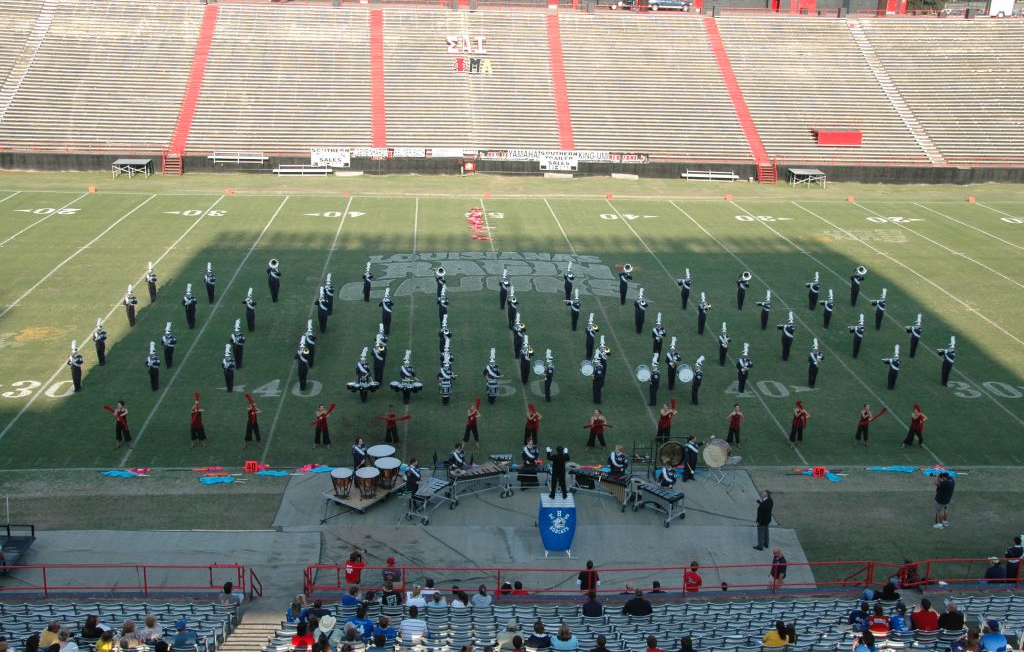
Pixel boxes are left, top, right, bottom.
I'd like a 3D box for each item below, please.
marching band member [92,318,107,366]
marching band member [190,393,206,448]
[{"bbox_3d":[-16.427,0.666,45.421,0.580,1.970,0.520,-2,17,-11],"label":"marching band member"},{"bbox_3d":[-10.696,3.229,38.514,0.600,1.920,0.500,0,17,-4],"label":"marching band member"}]

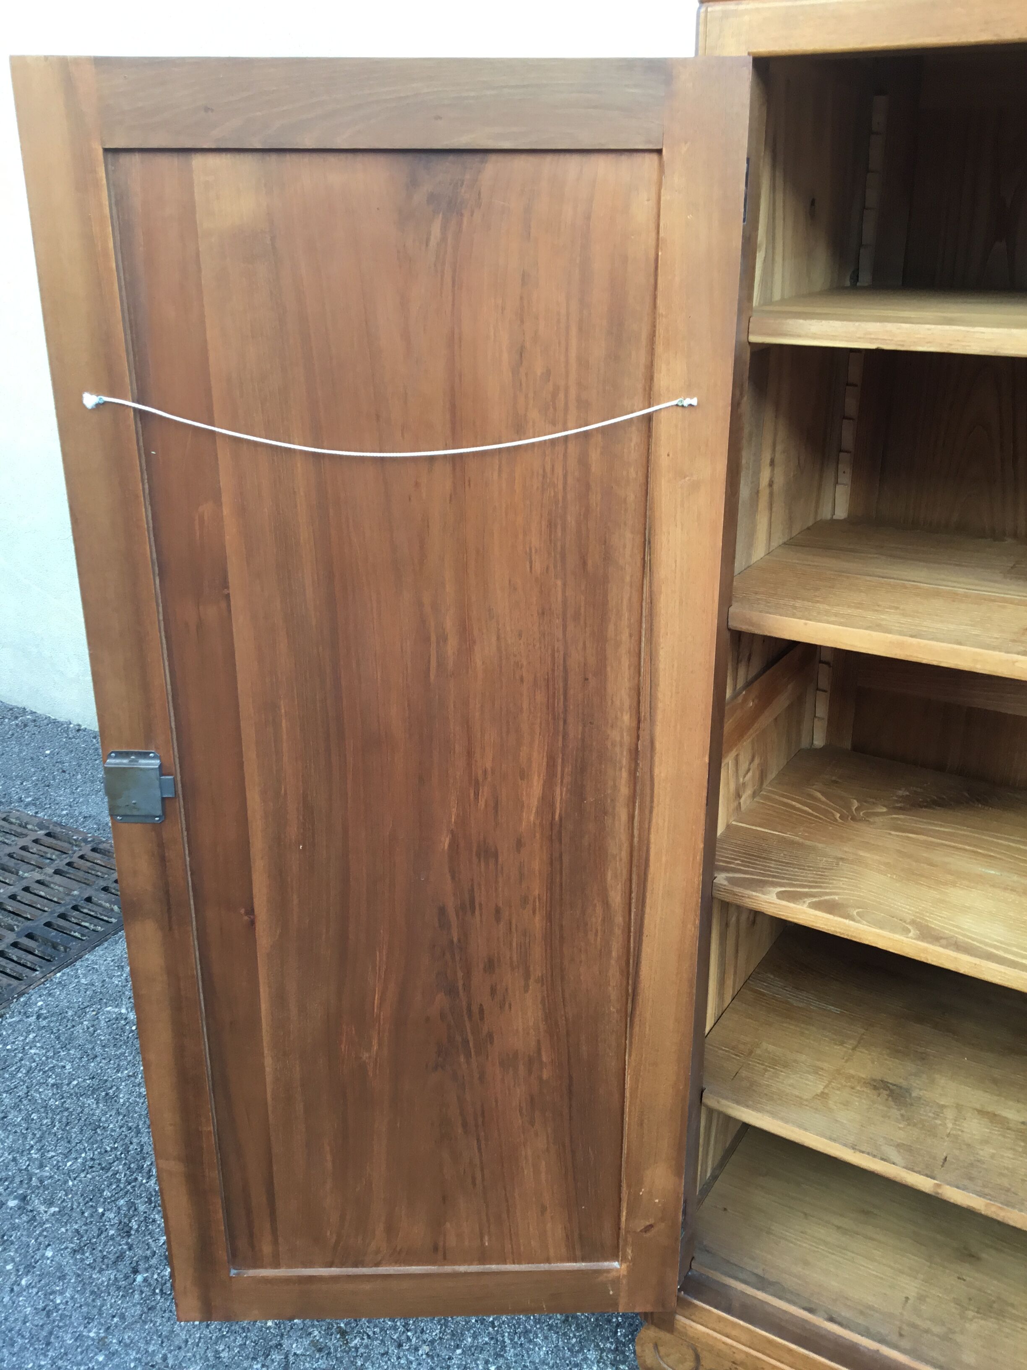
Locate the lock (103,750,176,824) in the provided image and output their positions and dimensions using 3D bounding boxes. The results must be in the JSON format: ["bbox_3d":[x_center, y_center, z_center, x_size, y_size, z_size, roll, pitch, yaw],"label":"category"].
[{"bbox_3d":[-0.354,0.100,1.168,0.063,0.076,0.013,-1,21,-1],"label":"lock"}]

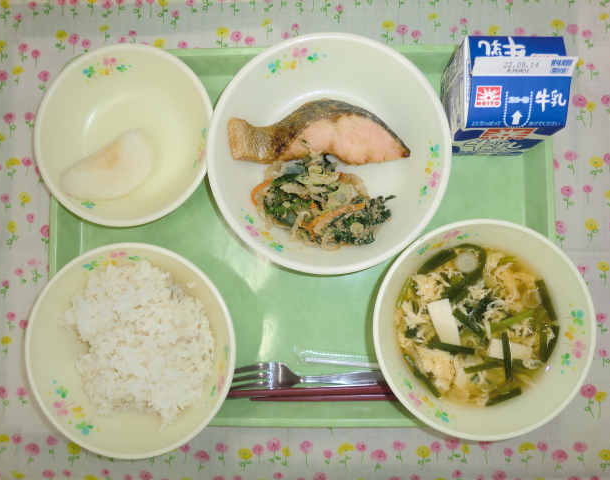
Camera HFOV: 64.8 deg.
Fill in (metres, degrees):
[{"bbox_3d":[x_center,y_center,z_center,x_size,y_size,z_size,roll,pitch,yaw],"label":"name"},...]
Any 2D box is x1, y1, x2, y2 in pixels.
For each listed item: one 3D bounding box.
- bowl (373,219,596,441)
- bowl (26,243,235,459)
[{"bbox_3d":[0.105,0.054,0.310,0.130,0.057,0.130,0,87,0],"label":"bowl"},{"bbox_3d":[-0.104,0.068,0.312,0.127,0.051,0.127,0,87,0],"label":"bowl"}]

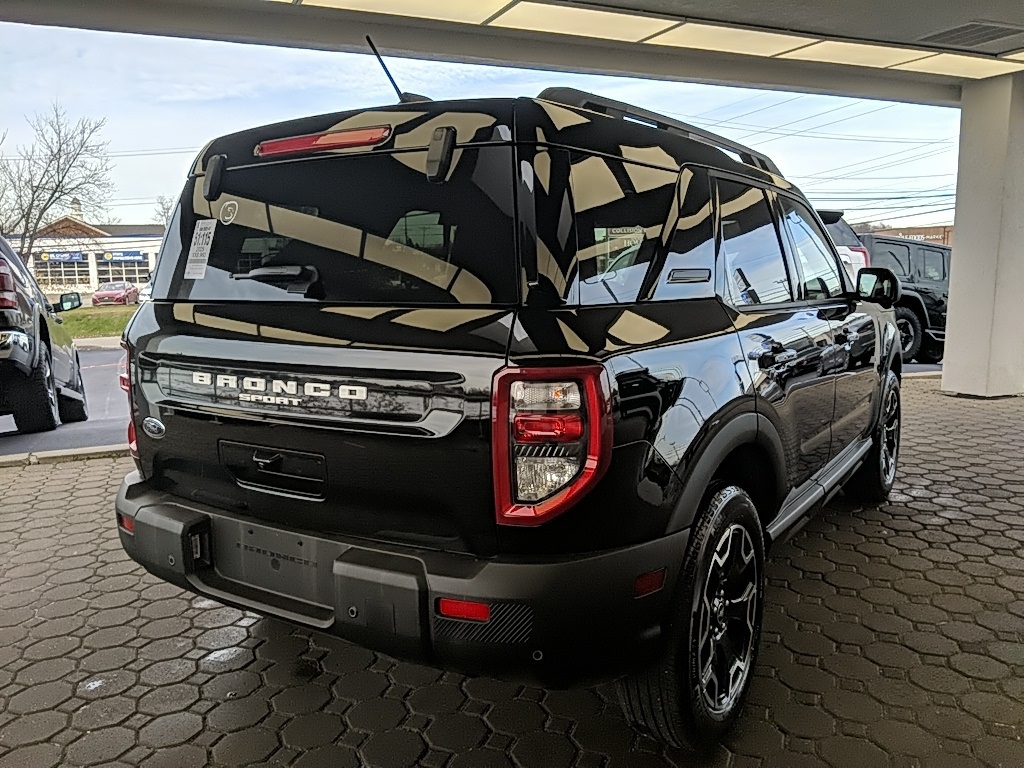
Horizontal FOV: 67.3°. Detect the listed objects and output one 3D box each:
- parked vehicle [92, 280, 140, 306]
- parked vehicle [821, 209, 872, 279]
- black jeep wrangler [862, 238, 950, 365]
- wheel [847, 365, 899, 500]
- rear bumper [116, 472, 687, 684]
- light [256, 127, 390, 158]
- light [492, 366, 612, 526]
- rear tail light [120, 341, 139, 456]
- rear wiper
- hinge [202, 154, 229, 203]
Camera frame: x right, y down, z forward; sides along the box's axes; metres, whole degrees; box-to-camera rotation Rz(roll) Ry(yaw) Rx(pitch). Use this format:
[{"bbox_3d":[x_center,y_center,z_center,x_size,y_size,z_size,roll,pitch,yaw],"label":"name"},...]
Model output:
[{"bbox_3d":[-24.212,-5.530,47.000,1.800,1.430,4.450,-3,8,-16],"label":"parked vehicle"},{"bbox_3d":[3.235,-1.494,11.826,1.930,1.760,4.750,-2,6,-7],"label":"parked vehicle"},{"bbox_3d":[6.747,-1.346,12.813,4.750,1.850,1.880,0,7,-24],"label":"black jeep wrangler"},{"bbox_3d":[2.032,0.291,4.339,0.230,0.720,0.720,4,8,33],"label":"wheel"},{"bbox_3d":[-0.516,0.449,2.106,1.830,0.310,0.440,4,8,33],"label":"rear bumper"},{"bbox_3d":[-0.473,-0.600,1.913,0.475,0.047,0.045,4,9,33],"label":"light"},{"bbox_3d":[0.084,0.128,1.533,0.210,0.312,0.135,2,8,20],"label":"light"},{"bbox_3d":[-1.122,0.042,2.304,0.135,0.312,0.210,-8,11,-44],"label":"rear tail light"},{"bbox_3d":[-0.622,-0.268,2.003,0.320,0.085,0.070,4,8,33],"label":"rear wiper"},{"bbox_3d":[-0.840,-0.594,2.196,0.050,0.140,0.055,4,-3,33],"label":"hinge"}]

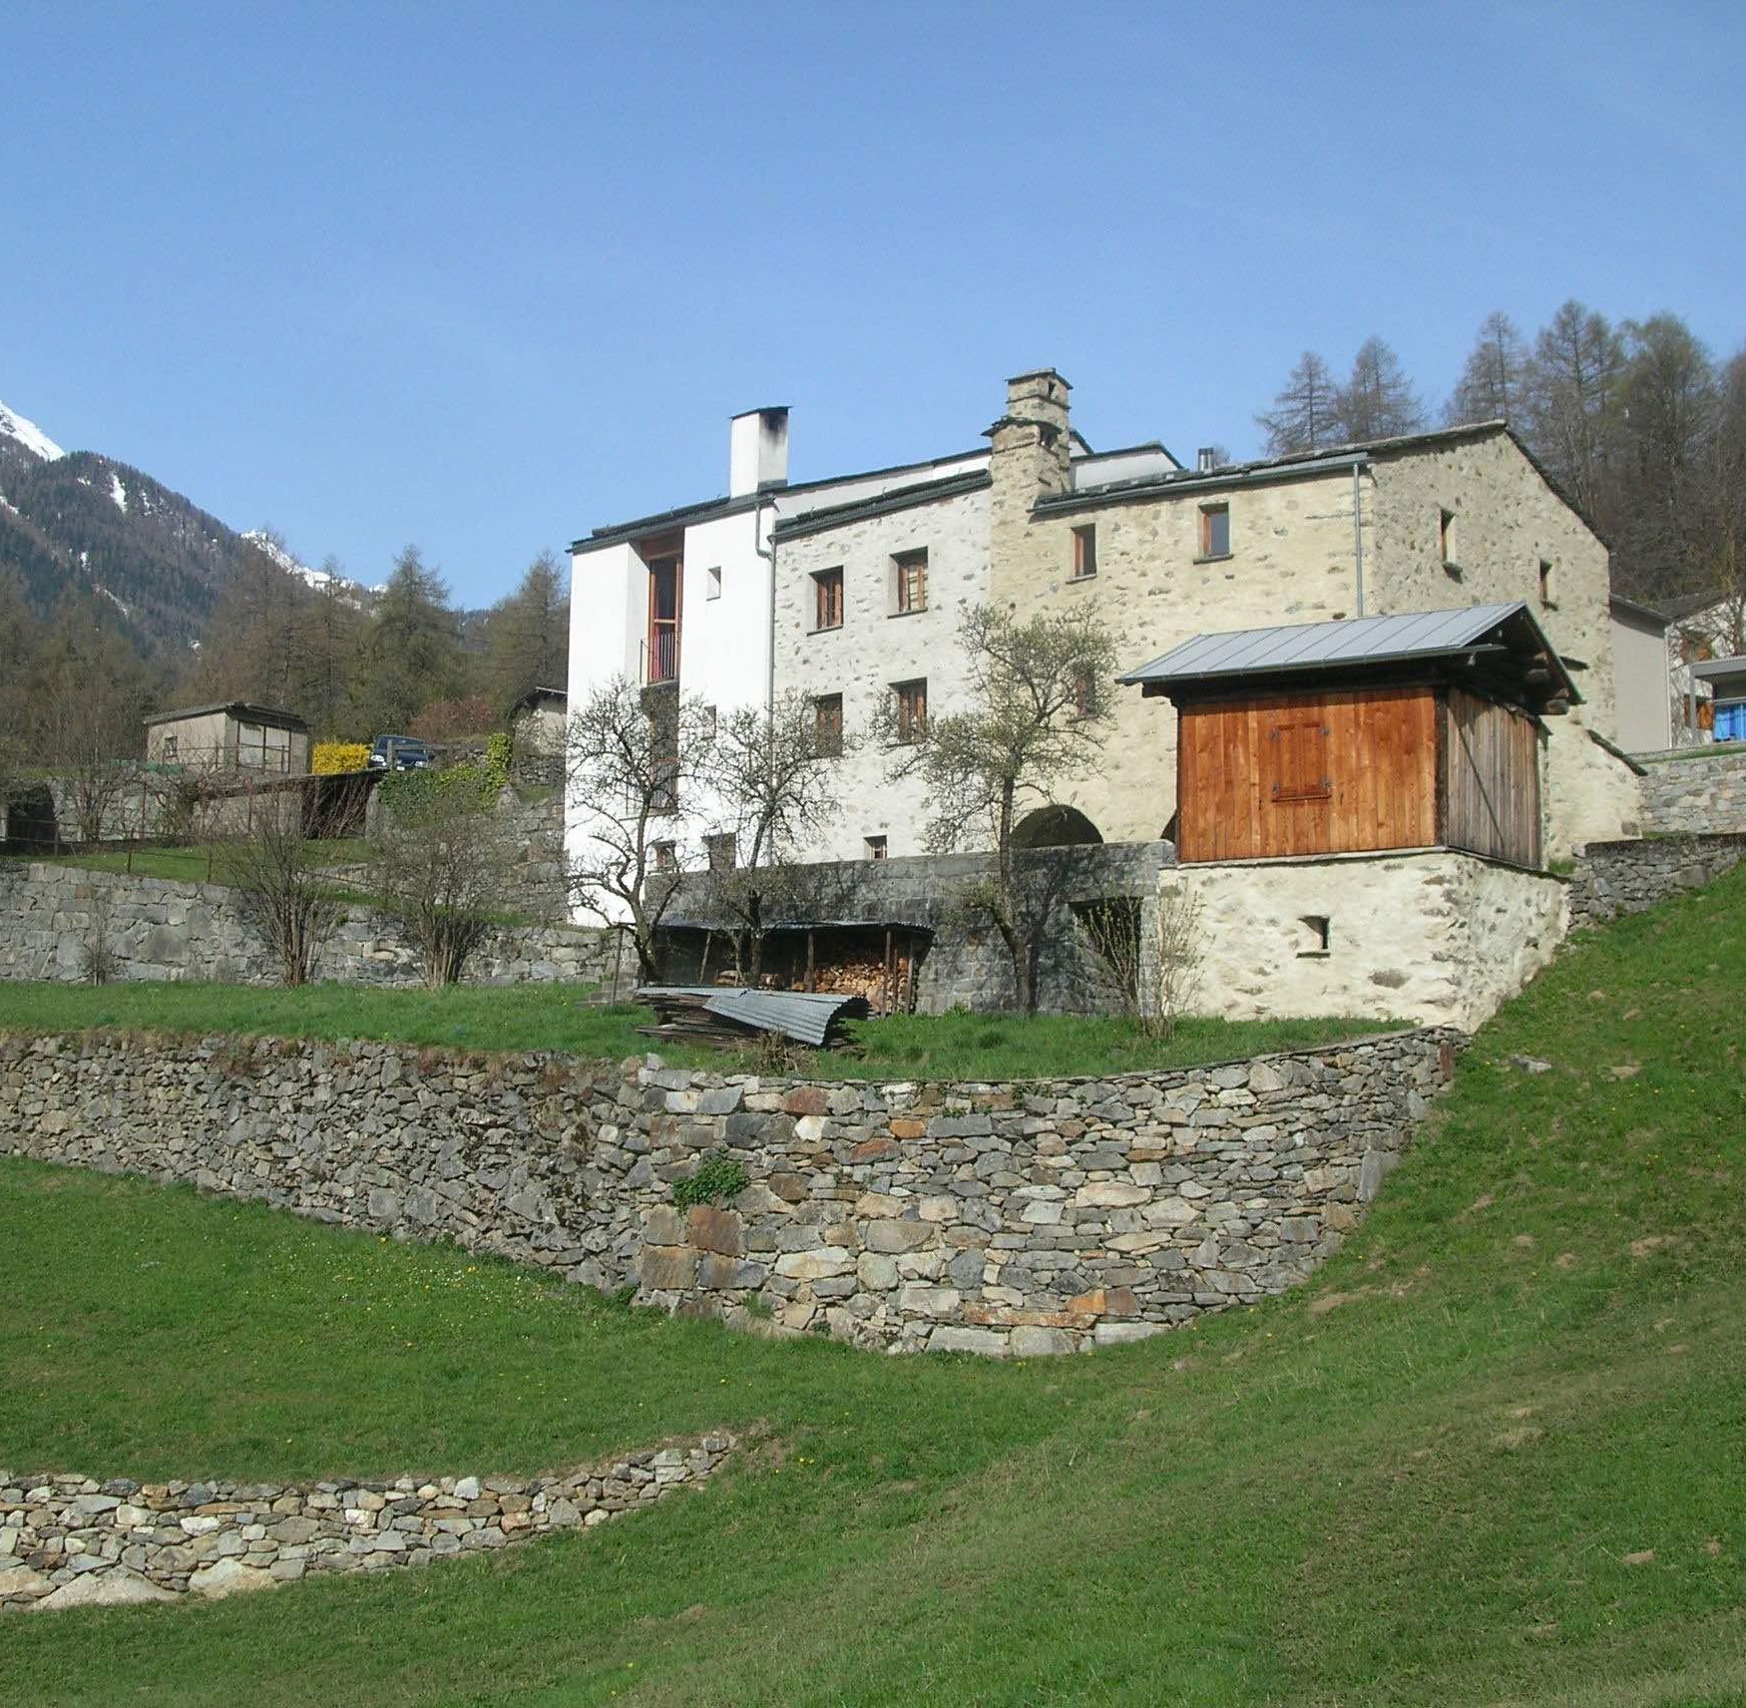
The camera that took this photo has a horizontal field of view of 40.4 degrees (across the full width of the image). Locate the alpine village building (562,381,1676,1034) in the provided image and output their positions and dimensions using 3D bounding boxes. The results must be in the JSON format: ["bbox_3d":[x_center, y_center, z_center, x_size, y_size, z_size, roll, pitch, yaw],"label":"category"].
[{"bbox_3d":[4.483,-2.130,49.345,20.800,13.000,15.200,-5,-9,36],"label":"alpine village building"}]

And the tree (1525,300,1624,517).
[{"bbox_3d":[36.633,-21.872,123.808,5.200,14.600,5.200,-2,-8,17],"label":"tree"}]

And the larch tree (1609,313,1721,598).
[{"bbox_3d":[40.558,-20.486,121.620,5.600,15.100,5.600,-2,-8,19],"label":"larch tree"}]

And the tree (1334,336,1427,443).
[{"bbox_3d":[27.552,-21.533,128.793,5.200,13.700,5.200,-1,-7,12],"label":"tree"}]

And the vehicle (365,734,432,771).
[{"bbox_3d":[-13.548,-2.627,67.861,1.750,1.550,4.200,3,-8,-18],"label":"vehicle"}]

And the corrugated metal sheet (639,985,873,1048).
[{"bbox_3d":[-1.943,2.575,38.279,3.400,0.800,1.300,-3,-8,23],"label":"corrugated metal sheet"}]

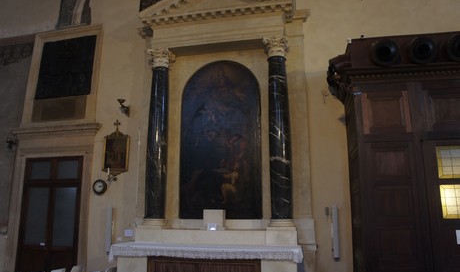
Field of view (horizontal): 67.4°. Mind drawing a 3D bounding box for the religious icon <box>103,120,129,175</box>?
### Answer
[{"bbox_3d":[-2.539,0.249,7.723,0.602,1.244,0.070,-3,-12,12],"label":"religious icon"}]

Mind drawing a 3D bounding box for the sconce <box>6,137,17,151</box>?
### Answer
[{"bbox_3d":[-5.221,0.202,8.236,0.190,0.308,0.180,-3,-12,12],"label":"sconce"}]

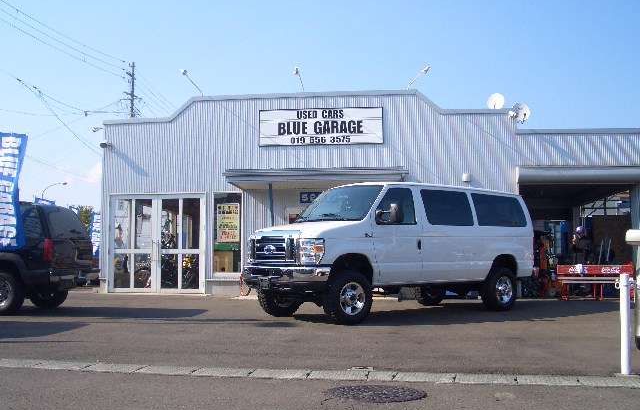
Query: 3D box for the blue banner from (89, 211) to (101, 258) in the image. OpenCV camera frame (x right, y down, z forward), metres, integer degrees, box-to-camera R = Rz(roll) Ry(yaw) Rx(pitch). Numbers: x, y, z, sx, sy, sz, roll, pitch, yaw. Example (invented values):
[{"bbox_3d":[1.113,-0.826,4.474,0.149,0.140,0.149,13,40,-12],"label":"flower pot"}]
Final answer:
[{"bbox_3d":[-8.538,1.159,25.000,0.600,1.800,0.050,0,-5,-3],"label":"blue banner"}]

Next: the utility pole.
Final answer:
[{"bbox_3d":[-12.026,-2.426,41.458,0.900,13.690,0.700,0,-5,0],"label":"utility pole"}]

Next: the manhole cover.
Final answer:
[{"bbox_3d":[0.422,1.406,4.749,0.720,0.030,0.720,0,-5,0],"label":"manhole cover"}]

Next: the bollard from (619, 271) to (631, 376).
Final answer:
[{"bbox_3d":[2.593,1.014,5.490,0.080,0.850,0.080,1,-5,0],"label":"bollard"}]

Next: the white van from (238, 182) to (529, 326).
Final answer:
[{"bbox_3d":[1.440,0.799,11.461,5.500,2.200,2.080,3,-6,-36],"label":"white van"}]

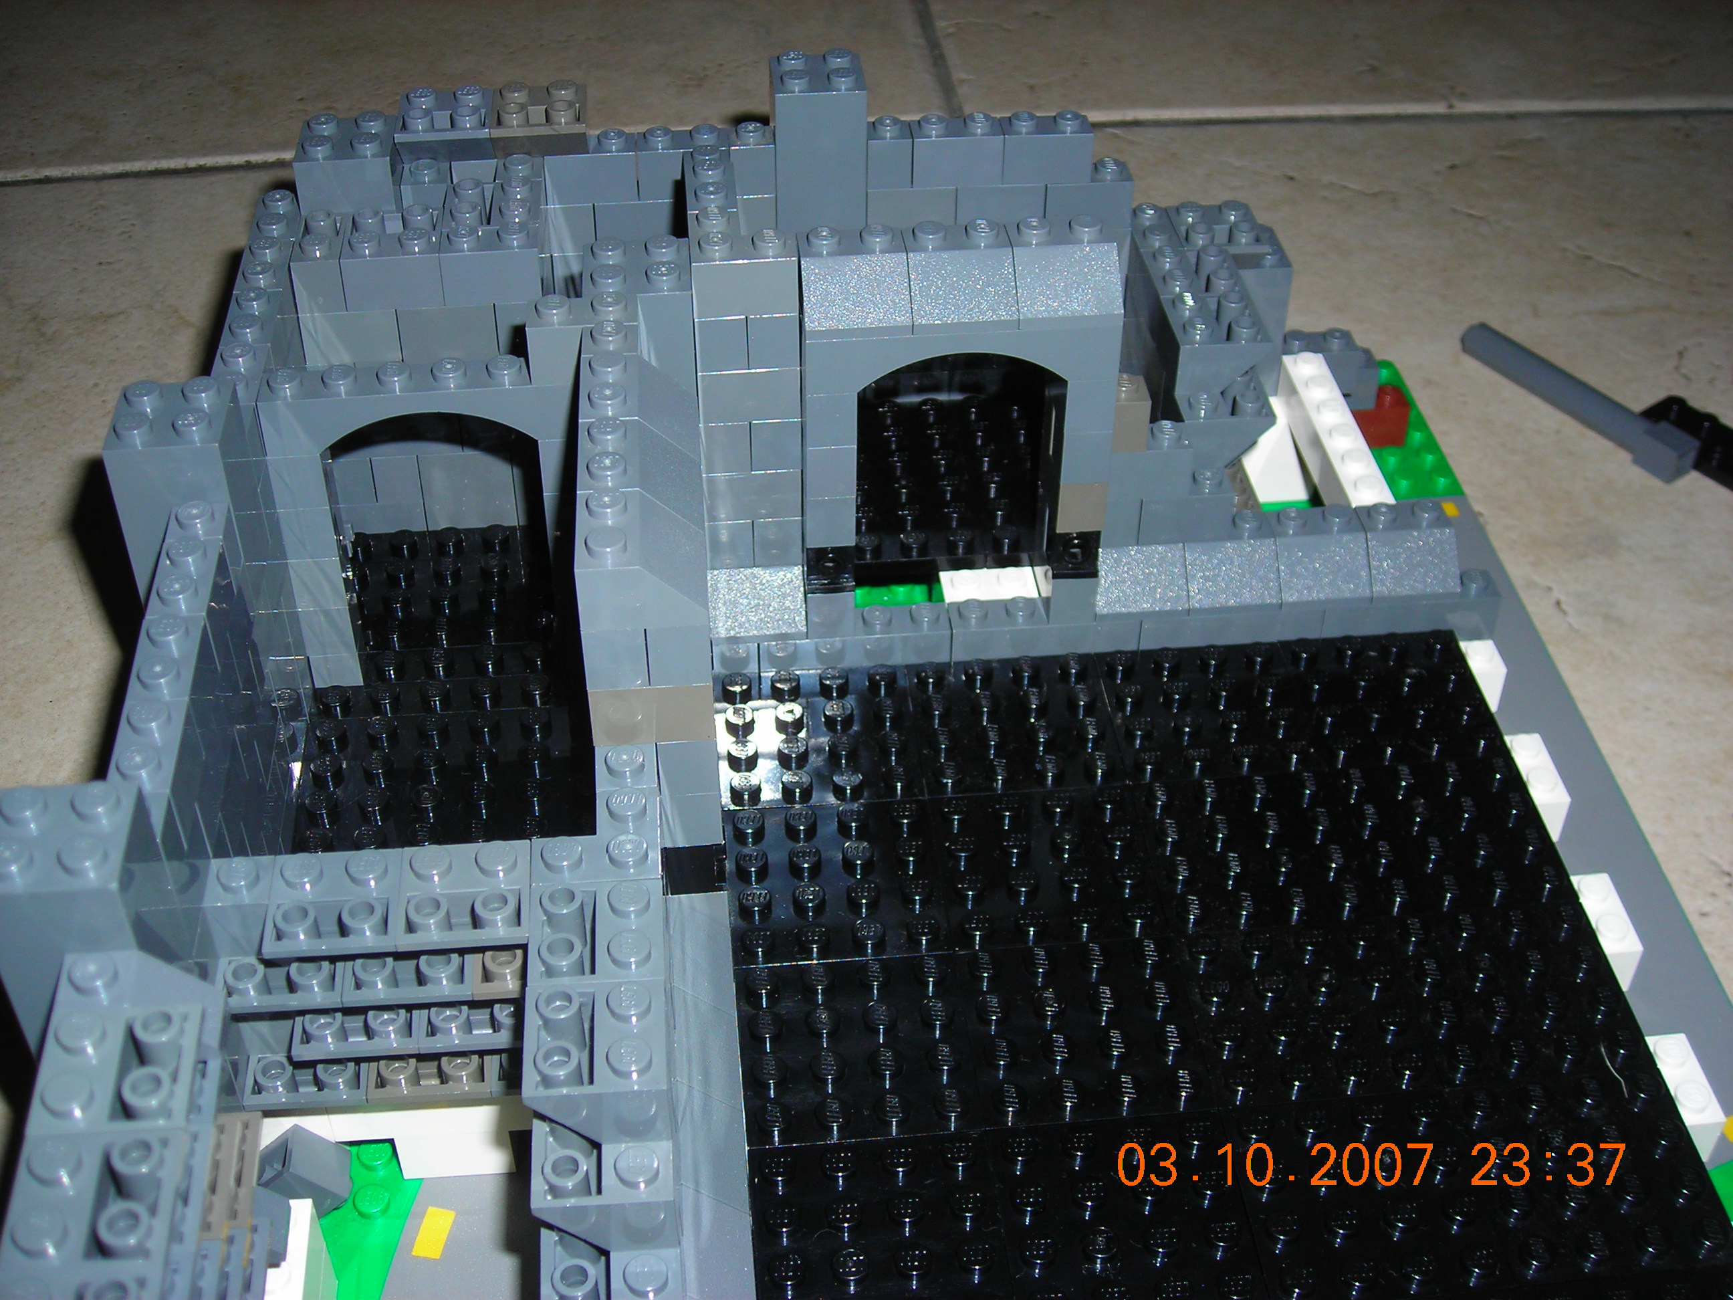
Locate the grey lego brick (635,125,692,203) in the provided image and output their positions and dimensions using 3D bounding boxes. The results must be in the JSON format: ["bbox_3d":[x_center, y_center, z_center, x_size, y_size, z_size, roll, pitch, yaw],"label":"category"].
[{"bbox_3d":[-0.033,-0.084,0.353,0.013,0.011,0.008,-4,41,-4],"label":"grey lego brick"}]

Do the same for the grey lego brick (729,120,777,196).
[{"bbox_3d":[-0.020,-0.086,0.357,0.008,0.011,0.008,-4,41,-4],"label":"grey lego brick"}]

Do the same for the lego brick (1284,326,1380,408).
[{"bbox_3d":[0.090,-0.055,0.405,0.024,0.016,0.008,-3,41,-4],"label":"lego brick"}]

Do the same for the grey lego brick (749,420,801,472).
[{"bbox_3d":[-0.014,-0.035,0.327,0.008,0.011,0.008,-3,40,-5],"label":"grey lego brick"}]

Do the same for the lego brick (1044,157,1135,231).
[{"bbox_3d":[0.039,-0.082,0.367,0.016,0.011,0.008,-4,41,-4],"label":"lego brick"}]

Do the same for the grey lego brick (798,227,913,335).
[{"bbox_3d":[-0.002,-0.055,0.305,0.016,0.011,0.016,-4,41,-4],"label":"grey lego brick"}]

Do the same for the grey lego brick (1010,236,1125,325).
[{"bbox_3d":[0.030,-0.057,0.306,0.016,0.011,0.016,-4,41,-4],"label":"grey lego brick"}]

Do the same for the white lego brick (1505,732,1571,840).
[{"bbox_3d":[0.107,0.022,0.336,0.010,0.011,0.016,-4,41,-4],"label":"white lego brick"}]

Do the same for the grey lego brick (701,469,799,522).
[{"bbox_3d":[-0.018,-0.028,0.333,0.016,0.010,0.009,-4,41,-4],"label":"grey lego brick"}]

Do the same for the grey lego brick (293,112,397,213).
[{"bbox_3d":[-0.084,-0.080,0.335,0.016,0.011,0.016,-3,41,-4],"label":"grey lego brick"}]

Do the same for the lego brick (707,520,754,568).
[{"bbox_3d":[-0.023,-0.021,0.337,0.008,0.011,0.009,-4,41,-4],"label":"lego brick"}]

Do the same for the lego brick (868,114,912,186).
[{"bbox_3d":[0.004,-0.087,0.357,0.008,0.011,0.008,-4,41,-4],"label":"lego brick"}]

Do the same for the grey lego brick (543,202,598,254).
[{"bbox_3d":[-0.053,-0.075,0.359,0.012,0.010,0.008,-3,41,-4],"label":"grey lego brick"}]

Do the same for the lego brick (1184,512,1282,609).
[{"bbox_3d":[0.061,-0.016,0.347,0.016,0.011,0.016,-4,41,-4],"label":"lego brick"}]

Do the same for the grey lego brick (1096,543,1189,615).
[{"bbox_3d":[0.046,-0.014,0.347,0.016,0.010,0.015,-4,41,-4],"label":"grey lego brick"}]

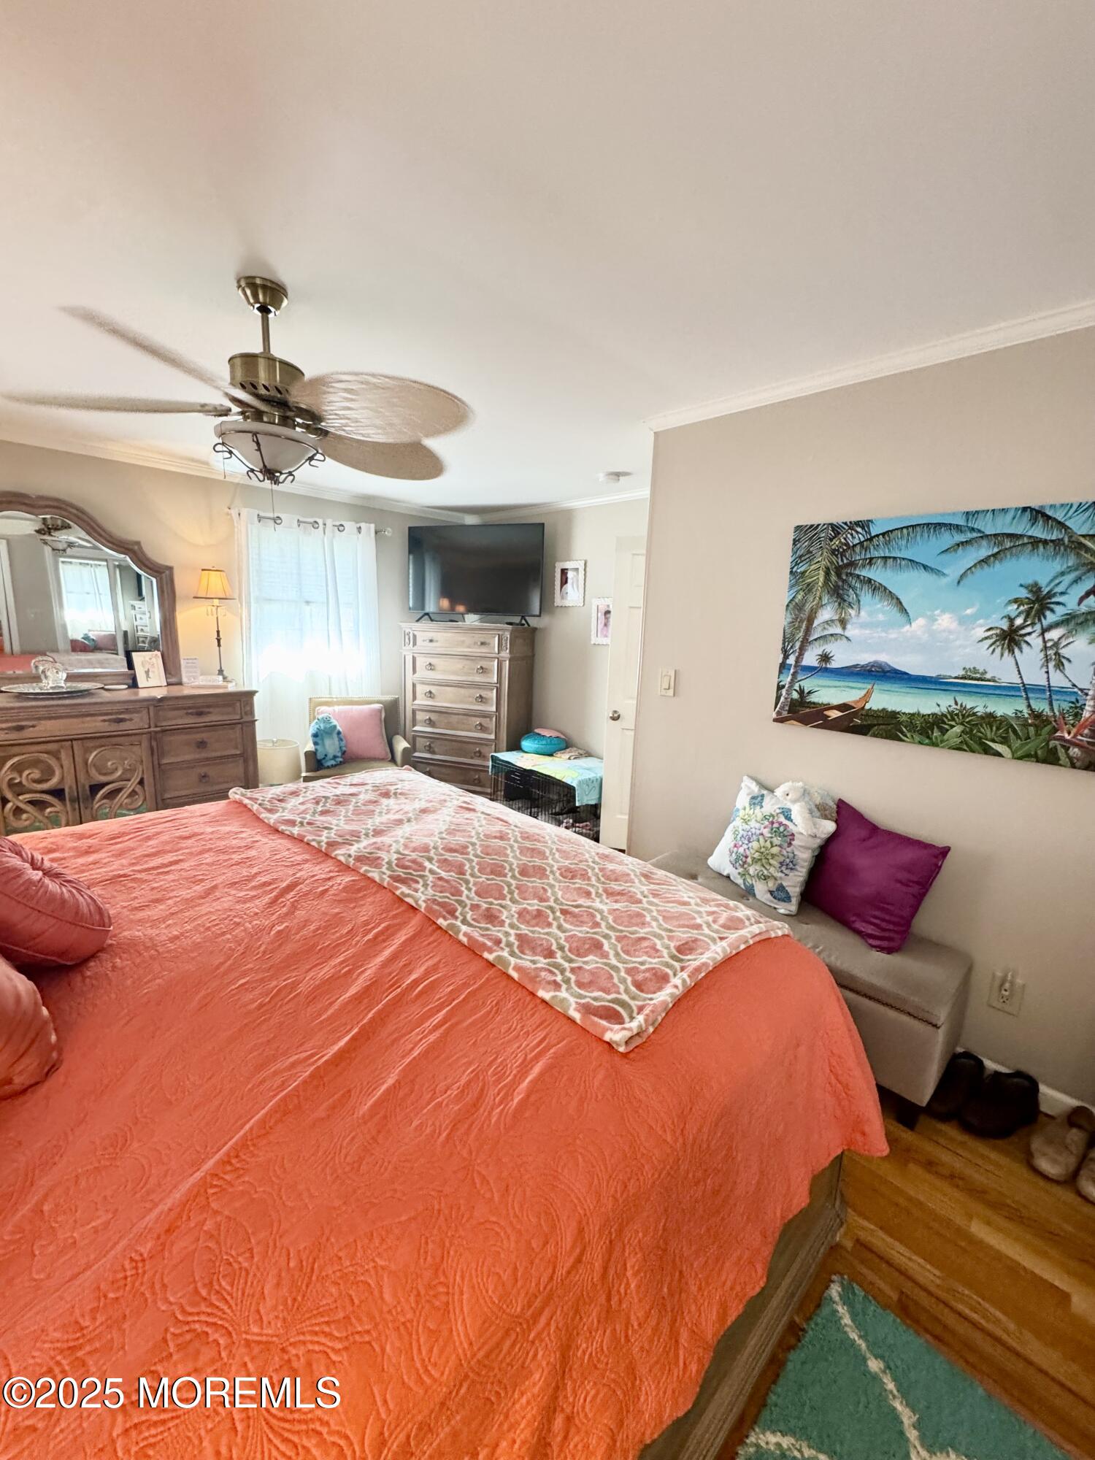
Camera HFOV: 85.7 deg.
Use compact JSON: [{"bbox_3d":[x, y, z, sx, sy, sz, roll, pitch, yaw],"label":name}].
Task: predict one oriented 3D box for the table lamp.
[{"bbox_3d":[-2.096,-0.667,3.768,0.255,0.715,0.255,-9,15,-44],"label":"table lamp"}]

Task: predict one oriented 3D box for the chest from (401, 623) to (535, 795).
[{"bbox_3d":[-0.659,-0.129,4.939,1.000,1.465,0.480,6,11,21],"label":"chest"}]

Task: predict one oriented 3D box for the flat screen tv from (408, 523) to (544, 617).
[{"bbox_3d":[-0.597,-1.290,4.768,1.230,0.700,0.080,6,11,20],"label":"flat screen tv"}]

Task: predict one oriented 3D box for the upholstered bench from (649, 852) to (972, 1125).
[{"bbox_3d":[0.878,0.913,2.330,0.410,0.457,1.200,-9,15,-44],"label":"upholstered bench"}]

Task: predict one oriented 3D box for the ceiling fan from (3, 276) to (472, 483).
[{"bbox_3d":[-0.806,-0.996,1.706,1.280,0.530,1.280,-9,15,-44],"label":"ceiling fan"}]

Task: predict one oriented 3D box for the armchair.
[{"bbox_3d":[-1.379,0.246,4.308,0.730,0.910,0.690,-2,11,-20],"label":"armchair"}]

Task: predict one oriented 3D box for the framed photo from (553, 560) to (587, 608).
[{"bbox_3d":[0.171,-1.161,4.704,0.030,0.355,0.310,-9,15,-44],"label":"framed photo"}]

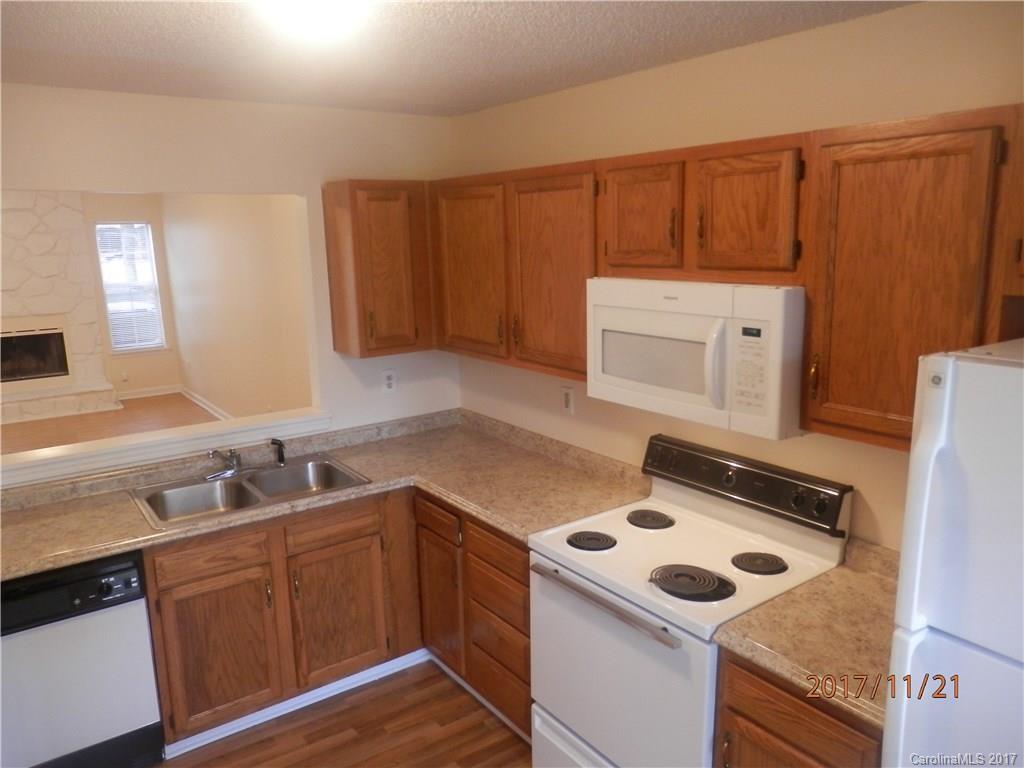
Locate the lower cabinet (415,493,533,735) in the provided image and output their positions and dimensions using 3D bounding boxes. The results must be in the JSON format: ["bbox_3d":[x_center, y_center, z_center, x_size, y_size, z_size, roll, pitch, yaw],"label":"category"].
[{"bbox_3d":[0.082,0.843,3.046,0.610,0.813,0.829,-9,14,-35],"label":"lower cabinet"}]

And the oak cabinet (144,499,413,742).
[{"bbox_3d":[-0.995,0.844,3.138,1.063,0.813,0.610,-9,14,-35],"label":"oak cabinet"}]

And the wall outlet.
[{"bbox_3d":[0.236,0.072,3.193,0.009,0.113,0.075,-9,14,-35],"label":"wall outlet"}]

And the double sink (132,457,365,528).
[{"bbox_3d":[-1.049,0.503,3.001,0.825,0.187,0.530,-9,14,-35],"label":"double sink"}]

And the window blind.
[{"bbox_3d":[-4.580,-1.166,8.902,0.600,1.520,0.040,-9,14,-35],"label":"window blind"}]

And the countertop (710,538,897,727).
[{"bbox_3d":[0.896,0.590,1.829,0.634,0.136,0.458,-9,14,-35],"label":"countertop"}]

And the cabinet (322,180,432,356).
[{"bbox_3d":[-0.596,-0.525,3.363,0.380,0.750,0.322,-9,14,-35],"label":"cabinet"}]

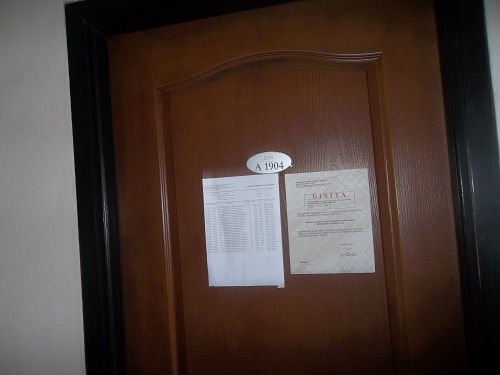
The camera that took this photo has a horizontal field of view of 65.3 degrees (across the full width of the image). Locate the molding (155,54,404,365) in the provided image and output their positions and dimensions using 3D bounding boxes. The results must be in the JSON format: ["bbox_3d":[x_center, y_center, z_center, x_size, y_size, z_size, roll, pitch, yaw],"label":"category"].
[{"bbox_3d":[0.057,0.114,1.027,0.622,0.950,0.040,-5,-2,13],"label":"molding"}]

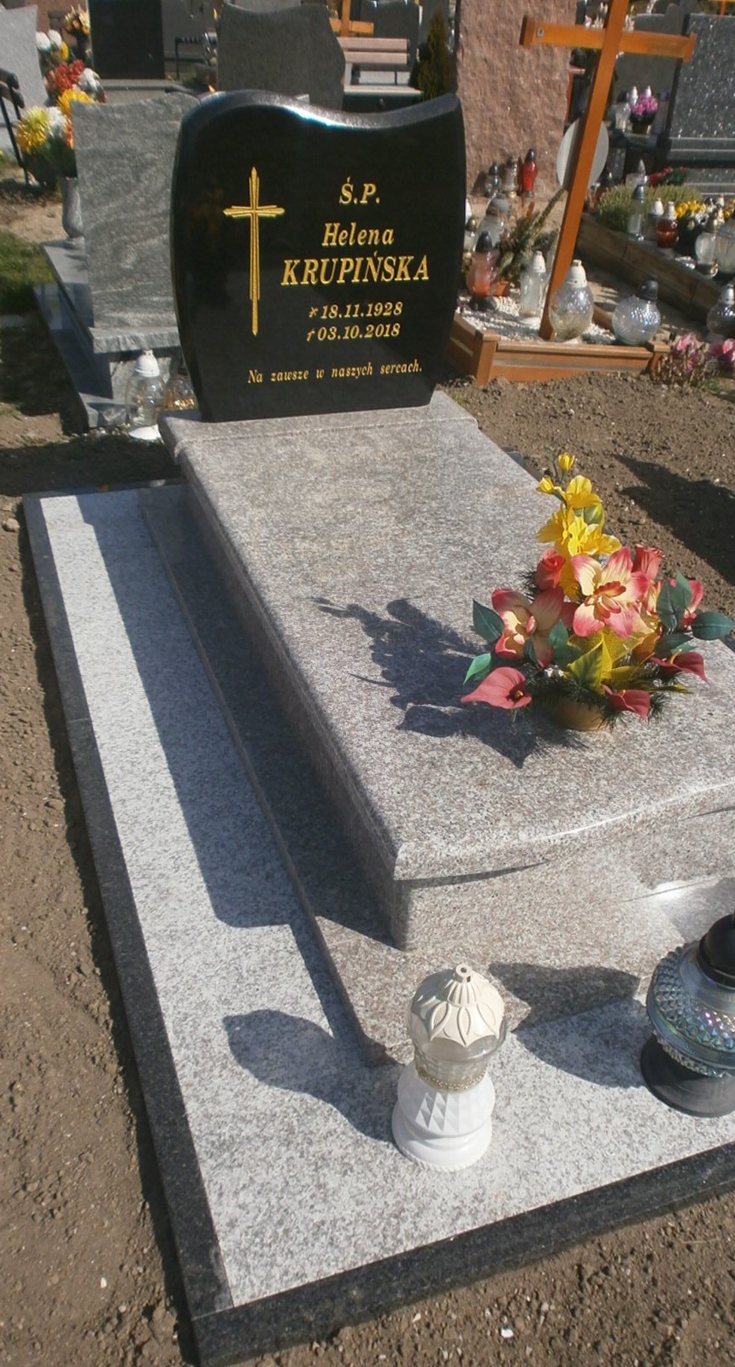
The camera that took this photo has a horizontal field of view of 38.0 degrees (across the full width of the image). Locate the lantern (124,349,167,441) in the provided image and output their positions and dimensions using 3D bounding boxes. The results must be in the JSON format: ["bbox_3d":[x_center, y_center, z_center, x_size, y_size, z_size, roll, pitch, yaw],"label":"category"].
[{"bbox_3d":[-0.745,-0.973,3.536,0.140,0.275,0.140,-9,36,-17],"label":"lantern"}]

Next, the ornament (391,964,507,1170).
[{"bbox_3d":[0.105,0.458,1.306,0.130,0.325,0.130,2,34,-1],"label":"ornament"}]

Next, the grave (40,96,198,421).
[{"bbox_3d":[-0.817,-1.729,4.025,0.800,0.970,1.510,-9,36,-17],"label":"grave"}]

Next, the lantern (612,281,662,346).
[{"bbox_3d":[1.083,-1.511,4.284,0.200,0.235,0.200,-9,36,-17],"label":"lantern"}]

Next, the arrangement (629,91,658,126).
[{"bbox_3d":[2.102,-4.326,8.060,0.220,0.250,0.220,9,35,10],"label":"arrangement"}]

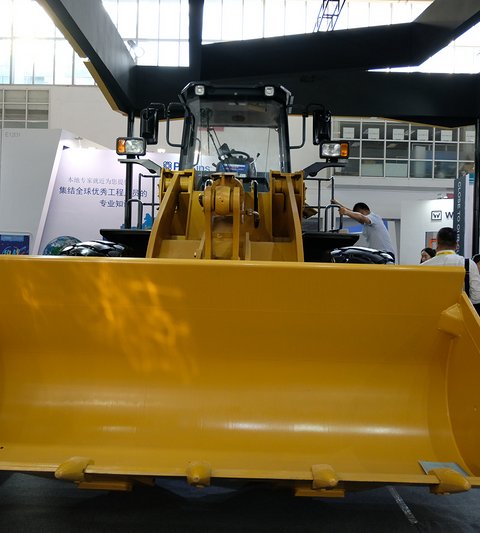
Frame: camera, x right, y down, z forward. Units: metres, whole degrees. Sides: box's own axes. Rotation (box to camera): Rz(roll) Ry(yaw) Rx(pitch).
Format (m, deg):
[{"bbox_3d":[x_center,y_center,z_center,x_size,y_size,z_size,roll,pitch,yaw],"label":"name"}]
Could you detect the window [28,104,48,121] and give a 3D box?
[{"bbox_3d":[-10.041,-7.655,26.504,1.089,0.811,0.100,2,0,2],"label":"window"}]

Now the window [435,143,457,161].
[{"bbox_3d":[9.532,-5.296,24.645,1.033,0.771,0.100,2,0,2],"label":"window"}]

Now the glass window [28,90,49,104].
[{"bbox_3d":[-9.597,-8.025,25.375,1.033,0.580,0.100,2,0,2],"label":"glass window"}]

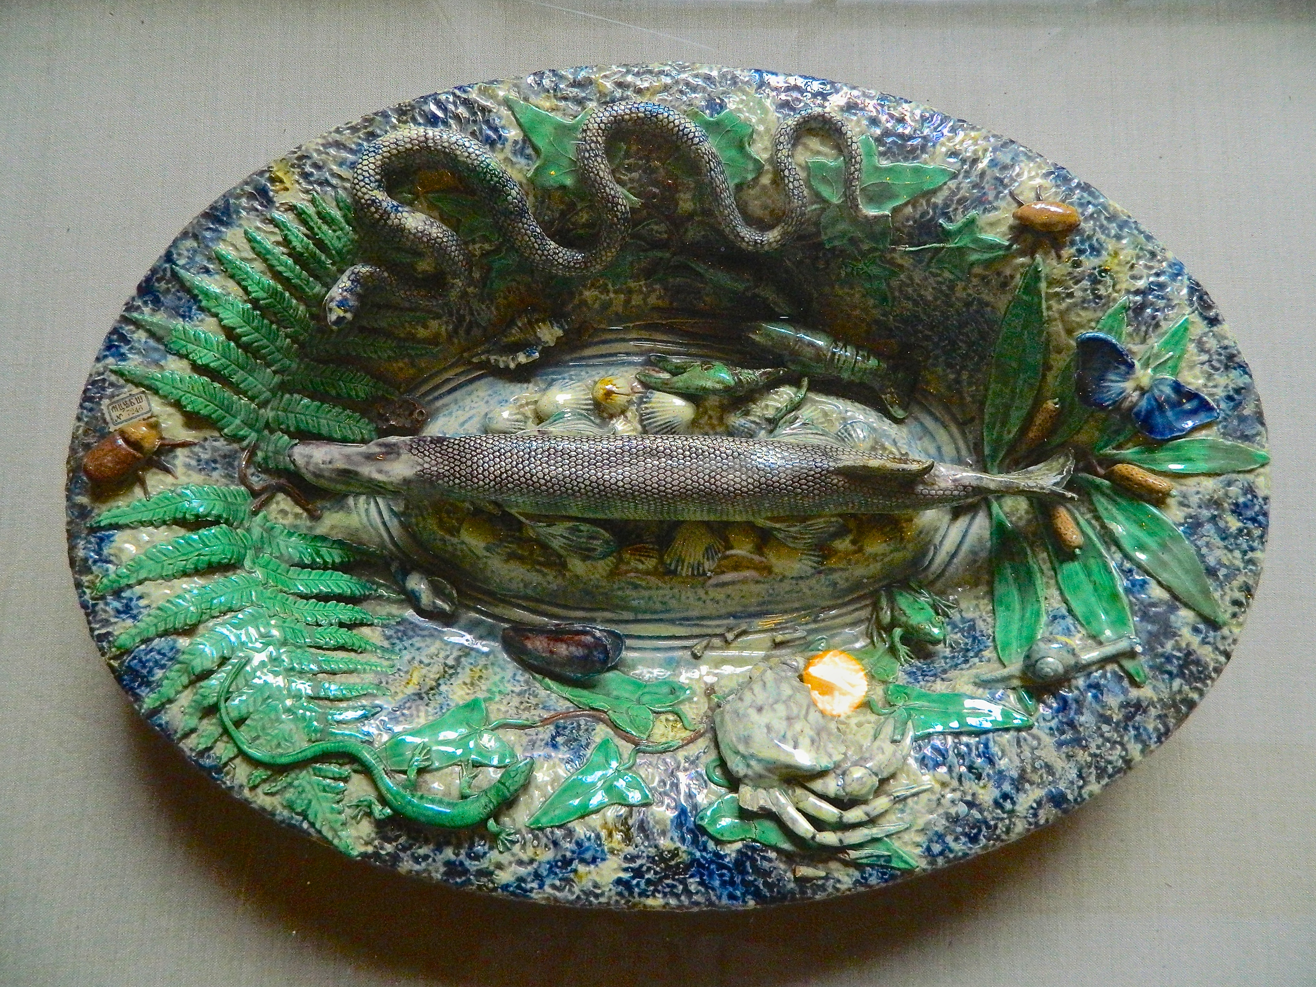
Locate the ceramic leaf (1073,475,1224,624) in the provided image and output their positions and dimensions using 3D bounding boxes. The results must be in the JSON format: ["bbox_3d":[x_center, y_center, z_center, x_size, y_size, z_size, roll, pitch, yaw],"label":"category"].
[{"bbox_3d":[0.245,0.029,0.475,0.027,0.014,0.098,-40,74,6],"label":"ceramic leaf"}]

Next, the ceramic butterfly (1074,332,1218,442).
[{"bbox_3d":[0.242,-0.051,0.472,0.077,0.020,0.041,32,91,11],"label":"ceramic butterfly"}]

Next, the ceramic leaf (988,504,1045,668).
[{"bbox_3d":[0.169,0.041,0.449,0.024,0.010,0.081,-3,71,13],"label":"ceramic leaf"}]

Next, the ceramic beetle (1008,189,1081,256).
[{"bbox_3d":[0.173,-0.122,0.427,0.030,0.014,0.031,10,91,8],"label":"ceramic beetle"}]

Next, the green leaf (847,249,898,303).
[{"bbox_3d":[0.110,-0.110,0.484,0.024,0.008,0.027,-25,96,9],"label":"green leaf"}]

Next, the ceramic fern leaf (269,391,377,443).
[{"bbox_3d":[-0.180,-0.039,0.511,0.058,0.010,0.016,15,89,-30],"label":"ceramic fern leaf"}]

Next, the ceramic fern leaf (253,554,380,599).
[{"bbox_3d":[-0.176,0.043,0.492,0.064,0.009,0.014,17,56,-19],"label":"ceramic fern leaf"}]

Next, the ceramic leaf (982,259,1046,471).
[{"bbox_3d":[0.179,-0.064,0.480,0.027,0.014,0.105,11,96,10],"label":"ceramic leaf"}]

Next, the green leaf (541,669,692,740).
[{"bbox_3d":[-0.018,0.093,0.420,0.067,0.008,0.030,15,58,1],"label":"green leaf"}]

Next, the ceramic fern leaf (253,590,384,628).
[{"bbox_3d":[-0.164,0.056,0.461,0.056,0.008,0.014,11,69,-9],"label":"ceramic fern leaf"}]

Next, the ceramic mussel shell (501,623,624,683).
[{"bbox_3d":[-0.046,0.075,0.452,0.059,0.018,0.027,6,73,0],"label":"ceramic mussel shell"}]

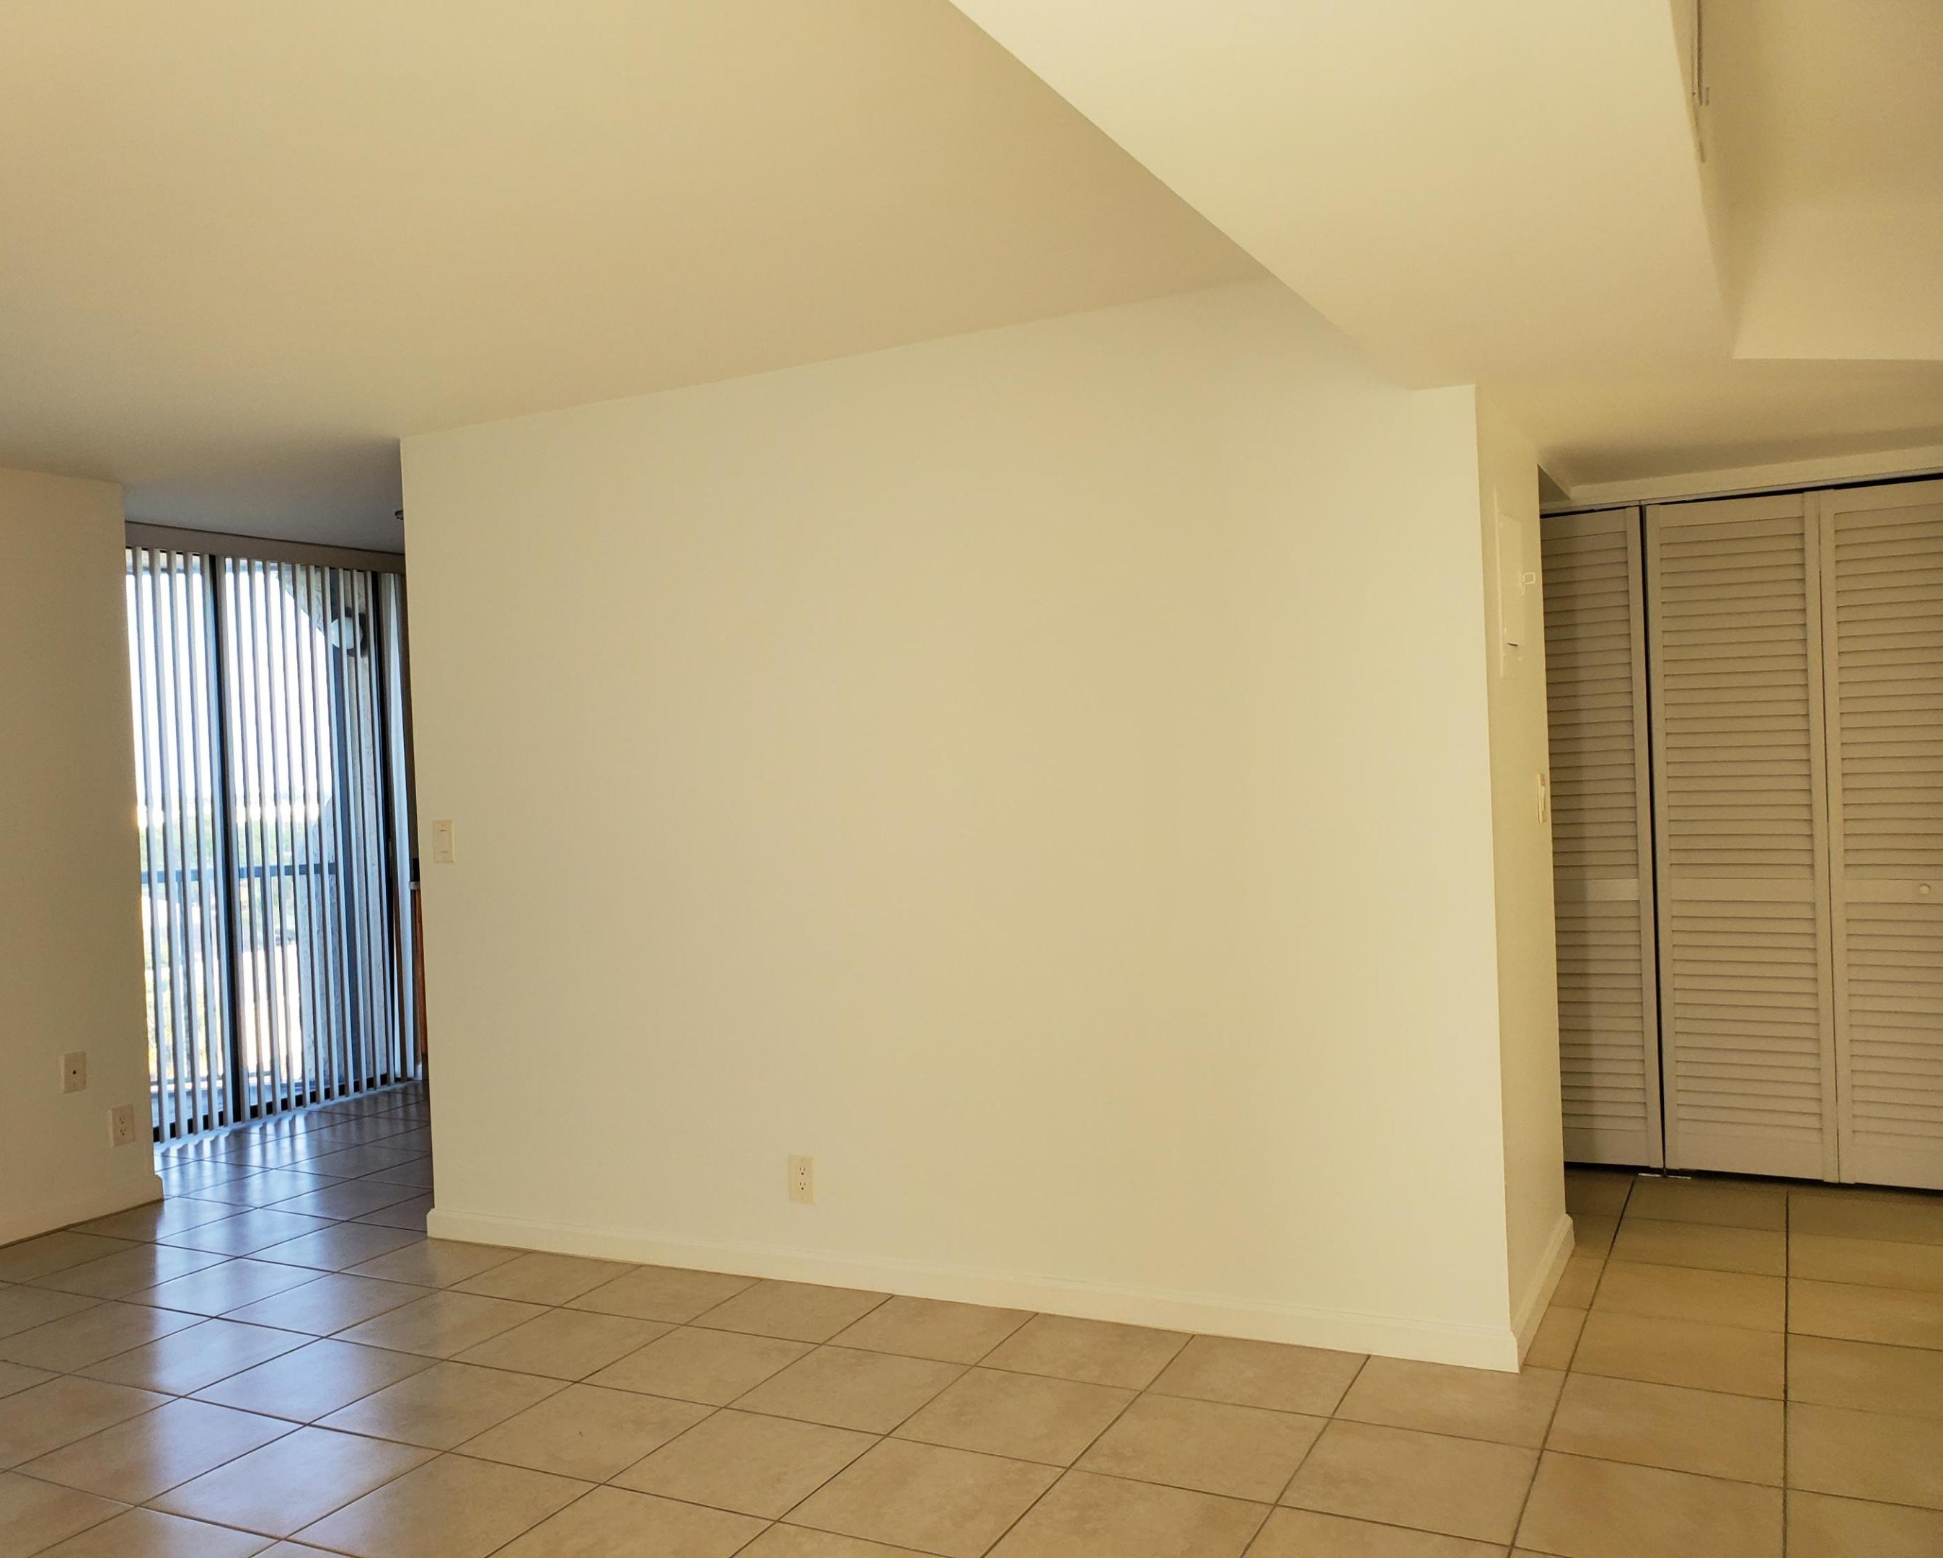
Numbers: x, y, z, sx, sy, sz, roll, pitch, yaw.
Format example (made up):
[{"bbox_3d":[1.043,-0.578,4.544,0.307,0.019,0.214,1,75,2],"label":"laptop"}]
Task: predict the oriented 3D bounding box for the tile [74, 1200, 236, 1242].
[{"bbox_3d":[-2.614,1.433,5.055,0.403,0.010,0.403,-2,0,27],"label":"tile"}]

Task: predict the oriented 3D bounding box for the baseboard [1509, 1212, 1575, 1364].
[{"bbox_3d":[1.404,1.234,3.808,0.015,0.088,0.946,-2,0,28],"label":"baseboard"}]

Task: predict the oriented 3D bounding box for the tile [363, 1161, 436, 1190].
[{"bbox_3d":[-1.903,1.411,5.617,0.402,0.012,0.402,-2,0,27],"label":"tile"}]

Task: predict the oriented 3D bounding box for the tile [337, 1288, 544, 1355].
[{"bbox_3d":[-1.367,1.406,4.034,0.407,0.011,0.395,-2,0,27],"label":"tile"}]

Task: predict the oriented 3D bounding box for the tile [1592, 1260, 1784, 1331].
[{"bbox_3d":[1.732,1.254,3.771,0.402,0.012,0.402,-2,0,27],"label":"tile"}]

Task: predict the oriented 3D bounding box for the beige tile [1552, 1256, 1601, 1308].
[{"bbox_3d":[1.536,1.277,3.944,0.095,0.010,0.403,-2,0,27],"label":"beige tile"}]

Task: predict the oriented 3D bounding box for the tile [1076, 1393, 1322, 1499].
[{"bbox_3d":[0.462,1.324,3.096,0.403,0.010,0.403,-2,0,27],"label":"tile"}]

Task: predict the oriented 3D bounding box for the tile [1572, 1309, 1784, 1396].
[{"bbox_3d":[1.545,1.255,3.401,0.400,0.010,0.392,-2,0,27],"label":"tile"}]

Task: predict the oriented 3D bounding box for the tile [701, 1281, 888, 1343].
[{"bbox_3d":[-0.447,1.342,3.929,0.400,0.010,0.356,-2,0,27],"label":"tile"}]

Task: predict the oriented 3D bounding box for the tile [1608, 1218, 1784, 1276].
[{"bbox_3d":[1.920,1.235,4.111,0.400,0.010,0.392,-2,0,27],"label":"tile"}]

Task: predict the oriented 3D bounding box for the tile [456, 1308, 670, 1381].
[{"bbox_3d":[-0.989,1.379,3.814,0.402,0.012,0.402,-2,0,27],"label":"tile"}]

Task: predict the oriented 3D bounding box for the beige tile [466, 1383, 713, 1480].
[{"bbox_3d":[-0.796,1.361,3.252,0.400,0.010,0.392,-2,0,27],"label":"beige tile"}]

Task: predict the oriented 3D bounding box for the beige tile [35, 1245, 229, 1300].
[{"bbox_3d":[-2.434,1.429,4.519,0.403,0.010,0.403,-2,0,27],"label":"beige tile"}]

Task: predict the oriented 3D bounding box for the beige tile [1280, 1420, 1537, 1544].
[{"bbox_3d":[0.815,1.291,2.873,0.400,0.010,0.392,-2,0,27],"label":"beige tile"}]

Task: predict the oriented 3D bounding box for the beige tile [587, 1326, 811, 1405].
[{"bbox_3d":[-0.625,1.363,3.630,0.402,0.012,0.402,-2,0,27],"label":"beige tile"}]

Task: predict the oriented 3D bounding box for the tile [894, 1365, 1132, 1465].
[{"bbox_3d":[0.101,1.343,3.290,0.407,0.011,0.395,-2,0,27],"label":"tile"}]

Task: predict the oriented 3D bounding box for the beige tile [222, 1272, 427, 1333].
[{"bbox_3d":[-1.734,1.421,4.220,0.407,0.011,0.395,-2,0,27],"label":"beige tile"}]

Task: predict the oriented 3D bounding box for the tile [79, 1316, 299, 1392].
[{"bbox_3d":[-1.895,1.421,3.829,0.402,0.012,0.402,-2,0,27],"label":"tile"}]

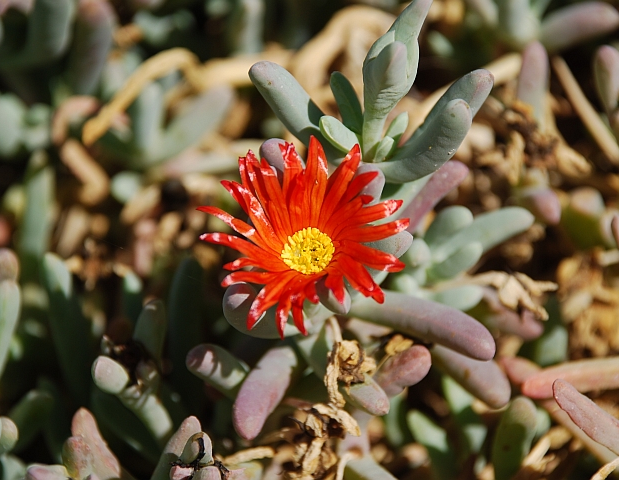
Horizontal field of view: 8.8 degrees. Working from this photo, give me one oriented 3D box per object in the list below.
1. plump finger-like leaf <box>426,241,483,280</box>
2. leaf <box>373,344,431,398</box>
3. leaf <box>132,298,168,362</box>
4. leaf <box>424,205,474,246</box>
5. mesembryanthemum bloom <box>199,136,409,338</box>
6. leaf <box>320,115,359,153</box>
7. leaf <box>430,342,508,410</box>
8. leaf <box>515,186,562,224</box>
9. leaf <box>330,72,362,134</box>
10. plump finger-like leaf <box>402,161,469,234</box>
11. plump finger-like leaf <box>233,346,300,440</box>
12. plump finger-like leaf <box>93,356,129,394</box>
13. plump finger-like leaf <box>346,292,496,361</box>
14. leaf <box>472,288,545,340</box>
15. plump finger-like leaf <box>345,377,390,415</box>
[{"bbox_3d":[0.029,0.004,0.825,0.006,0.014,0.006,59,35,1],"label":"plump finger-like leaf"},{"bbox_3d":[0.017,0.026,0.772,0.006,0.020,0.006,55,42,2],"label":"leaf"},{"bbox_3d":[-0.031,0.019,0.815,0.006,0.016,0.006,-2,30,-2],"label":"leaf"},{"bbox_3d":[0.028,-0.002,0.824,0.007,0.016,0.007,41,49,1],"label":"leaf"},{"bbox_3d":[-0.001,0.000,0.799,0.041,0.017,0.041,0,68,4],"label":"mesembryanthemum bloom"},{"bbox_3d":[0.006,-0.019,0.758,0.004,0.012,0.003,-46,30,1],"label":"leaf"},{"bbox_3d":[0.031,0.026,0.811,0.020,0.008,0.008,37,90,17],"label":"leaf"},{"bbox_3d":[0.046,-0.008,0.810,0.006,0.005,0.015,-42,39,3],"label":"leaf"},{"bbox_3d":[0.008,-0.025,0.766,0.003,0.003,0.015,-23,75,1],"label":"leaf"},{"bbox_3d":[0.024,-0.008,0.780,0.005,0.020,0.005,41,18,1],"label":"plump finger-like leaf"},{"bbox_3d":[-0.007,0.028,0.765,0.008,0.007,0.023,25,58,0],"label":"plump finger-like leaf"},{"bbox_3d":[-0.040,0.027,0.804,0.007,0.010,0.007,-43,45,-3],"label":"plump finger-like leaf"},{"bbox_3d":[0.020,0.016,0.768,0.033,0.007,0.008,19,89,11],"label":"plump finger-like leaf"},{"bbox_3d":[0.041,0.016,0.829,0.014,0.006,0.006,25,90,25],"label":"leaf"},{"bbox_3d":[0.011,0.030,0.796,0.013,0.006,0.006,37,89,28],"label":"plump finger-like leaf"}]

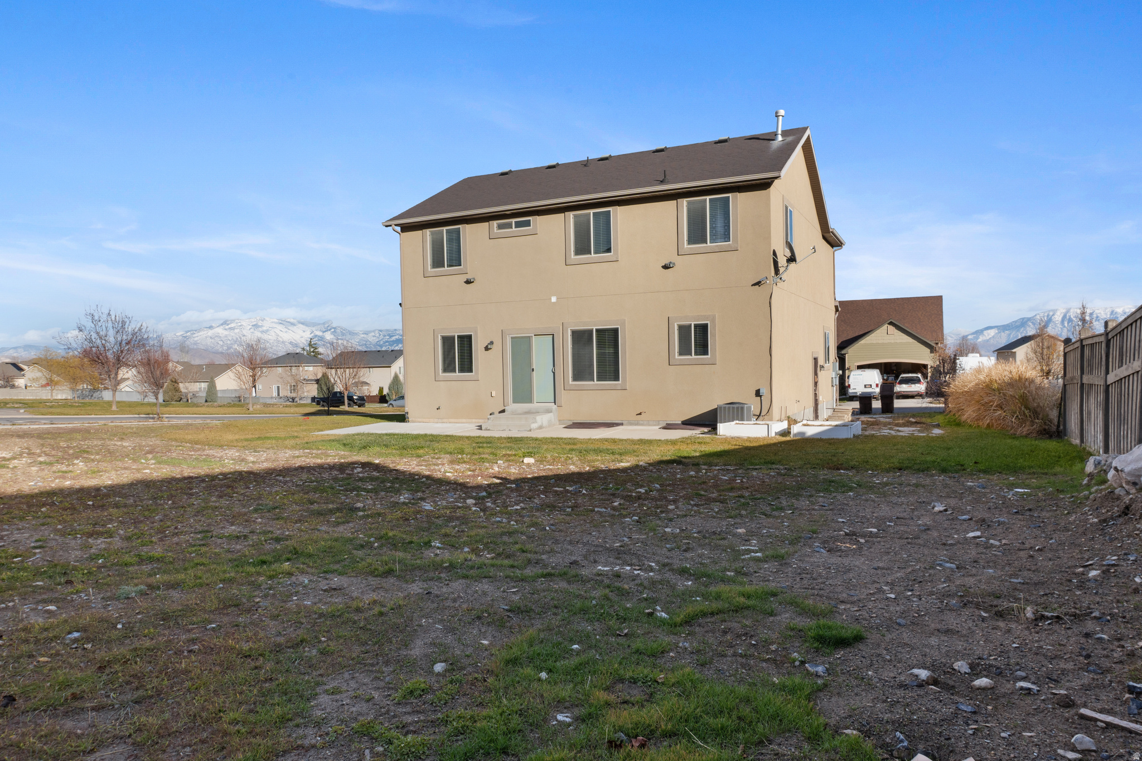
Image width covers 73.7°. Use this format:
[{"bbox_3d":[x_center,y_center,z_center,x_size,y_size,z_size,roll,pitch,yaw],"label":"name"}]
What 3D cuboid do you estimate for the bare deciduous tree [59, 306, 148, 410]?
[{"bbox_3d":[-32.081,-1.558,52.409,5.400,7.100,5.300,-2,2,-31],"label":"bare deciduous tree"}]

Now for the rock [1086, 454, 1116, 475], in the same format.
[{"bbox_3d":[6.833,1.092,9.800,0.340,0.250,0.300,0,2,35],"label":"rock"}]

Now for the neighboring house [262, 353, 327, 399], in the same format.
[{"bbox_3d":[-46.785,-0.667,131.365,10.400,8.167,9.800,-1,2,21],"label":"neighboring house"}]

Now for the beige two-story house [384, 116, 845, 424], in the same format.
[{"bbox_3d":[2.769,-3.253,27.431,12.150,8.750,14.100,0,2,26],"label":"beige two-story house"}]

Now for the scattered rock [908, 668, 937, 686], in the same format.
[{"bbox_3d":[1.588,1.335,3.440,0.120,0.048,0.080,-1,2,25],"label":"scattered rock"}]

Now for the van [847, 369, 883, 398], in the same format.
[{"bbox_3d":[20.681,0.249,53.284,2.020,2.100,5.500,-1,2,24],"label":"van"}]

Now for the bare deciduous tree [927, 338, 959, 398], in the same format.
[{"bbox_3d":[25.625,-0.862,52.500,2.100,4.200,2.100,0,2,26],"label":"bare deciduous tree"}]

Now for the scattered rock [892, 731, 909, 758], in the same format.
[{"bbox_3d":[1.228,1.362,2.840,0.065,0.060,0.085,-1,2,23],"label":"scattered rock"}]

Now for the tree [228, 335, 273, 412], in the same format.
[{"bbox_3d":[-26.370,-0.548,62.424,3.400,6.000,3.400,-2,2,-23],"label":"tree"}]

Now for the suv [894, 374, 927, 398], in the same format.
[{"bbox_3d":[23.716,0.329,52.956,1.850,1.730,4.630,0,2,26],"label":"suv"}]

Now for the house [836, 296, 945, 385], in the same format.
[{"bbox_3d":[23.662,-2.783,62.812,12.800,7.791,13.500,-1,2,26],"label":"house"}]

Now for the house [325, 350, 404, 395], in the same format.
[{"bbox_3d":[-31.933,-0.816,125.299,12.373,8.220,9.600,-1,2,21],"label":"house"}]

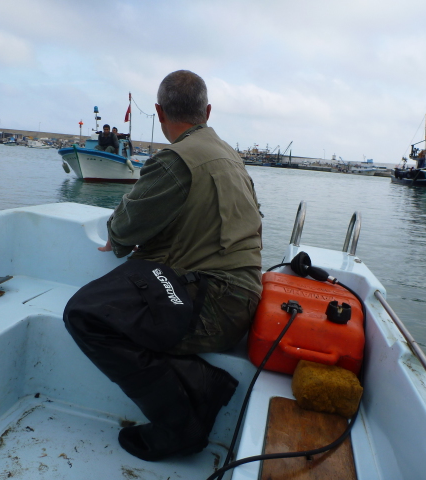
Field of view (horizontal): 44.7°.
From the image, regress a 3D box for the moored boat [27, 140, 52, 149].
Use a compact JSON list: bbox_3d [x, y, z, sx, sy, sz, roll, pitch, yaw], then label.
[{"bbox_3d":[-39.536,-21.887,117.981,5.700,2.100,2.100,7,9,12],"label":"moored boat"}]

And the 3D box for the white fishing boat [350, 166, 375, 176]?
[{"bbox_3d":[46.238,-21.559,159.940,8.200,3.200,2.800,7,9,12],"label":"white fishing boat"}]

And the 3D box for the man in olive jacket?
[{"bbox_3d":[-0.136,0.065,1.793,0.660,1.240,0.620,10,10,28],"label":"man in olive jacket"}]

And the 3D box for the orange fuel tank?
[{"bbox_3d":[0.303,0.267,1.656,0.350,0.220,0.270,7,9,10],"label":"orange fuel tank"}]

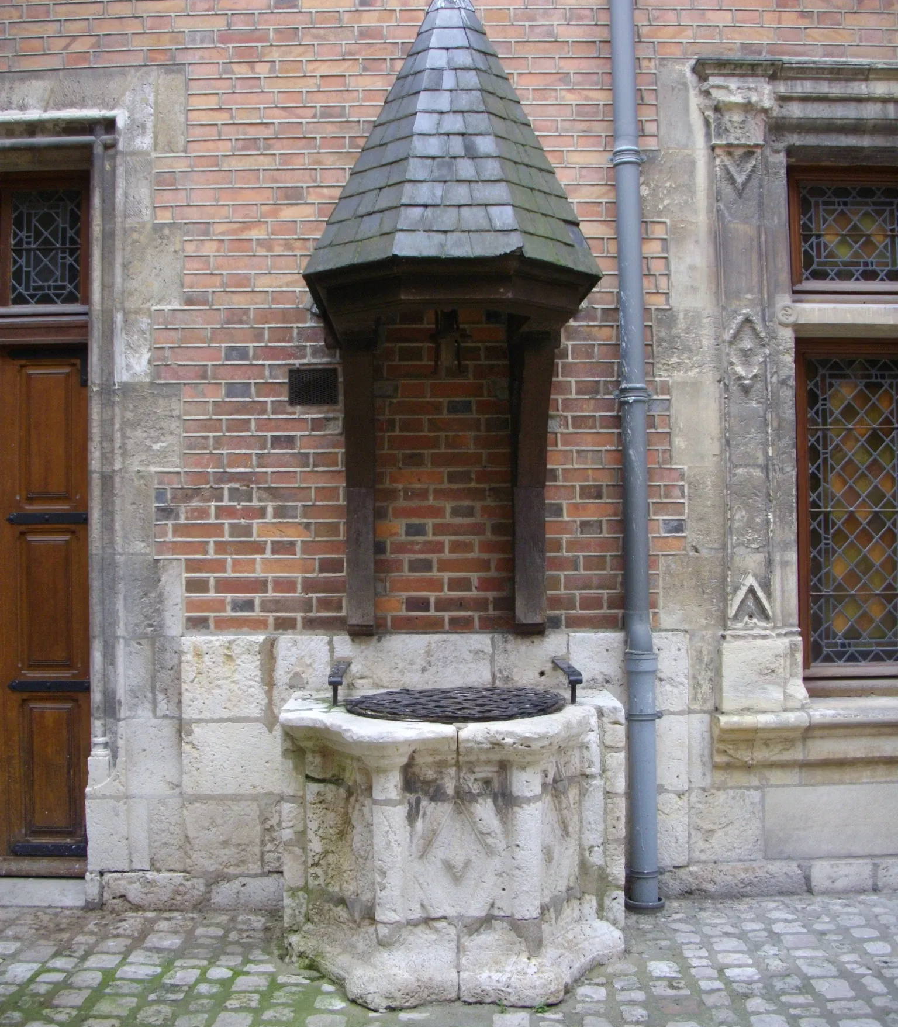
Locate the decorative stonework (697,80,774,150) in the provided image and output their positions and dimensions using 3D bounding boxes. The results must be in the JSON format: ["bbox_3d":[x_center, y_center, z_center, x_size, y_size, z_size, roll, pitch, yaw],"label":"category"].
[{"bbox_3d":[1.178,-1.642,5.364,0.311,0.296,0.200,0,-2,0],"label":"decorative stonework"}]

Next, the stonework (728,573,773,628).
[{"bbox_3d":[1.247,0.359,5.328,0.185,0.224,0.080,0,-2,0],"label":"stonework"}]

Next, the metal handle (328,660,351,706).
[{"bbox_3d":[-0.434,0.657,5.107,0.060,0.150,0.510,0,-2,0],"label":"metal handle"}]

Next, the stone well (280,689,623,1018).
[{"bbox_3d":[0.037,1.154,4.714,1.255,0.887,1.260,0,-2,0],"label":"stone well"}]

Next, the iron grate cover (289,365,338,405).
[{"bbox_3d":[-0.571,-0.537,5.412,0.209,0.166,0.040,0,-2,0],"label":"iron grate cover"}]

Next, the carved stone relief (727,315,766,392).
[{"bbox_3d":[1.237,-0.664,5.352,0.159,0.332,0.060,0,-2,0],"label":"carved stone relief"}]

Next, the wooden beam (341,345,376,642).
[{"bbox_3d":[-0.340,-0.073,5.041,0.140,1.115,0.690,0,-2,0],"label":"wooden beam"}]

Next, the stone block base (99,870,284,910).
[{"bbox_3d":[-1.064,1.550,5.329,0.765,0.164,0.150,0,-2,0],"label":"stone block base"}]

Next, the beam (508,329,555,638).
[{"bbox_3d":[0.328,-0.096,5.040,0.135,1.140,0.690,0,-2,0],"label":"beam"}]

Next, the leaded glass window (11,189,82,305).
[{"bbox_3d":[-1.770,-1.170,5.646,0.313,0.514,0.040,0,-2,0],"label":"leaded glass window"}]

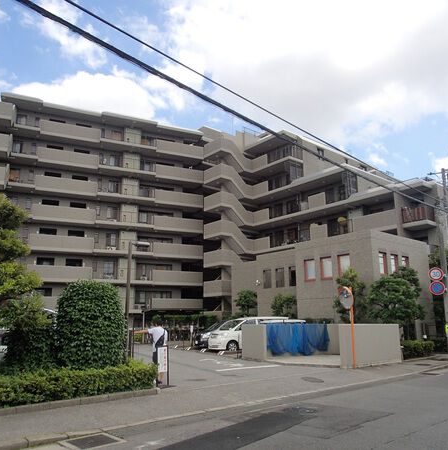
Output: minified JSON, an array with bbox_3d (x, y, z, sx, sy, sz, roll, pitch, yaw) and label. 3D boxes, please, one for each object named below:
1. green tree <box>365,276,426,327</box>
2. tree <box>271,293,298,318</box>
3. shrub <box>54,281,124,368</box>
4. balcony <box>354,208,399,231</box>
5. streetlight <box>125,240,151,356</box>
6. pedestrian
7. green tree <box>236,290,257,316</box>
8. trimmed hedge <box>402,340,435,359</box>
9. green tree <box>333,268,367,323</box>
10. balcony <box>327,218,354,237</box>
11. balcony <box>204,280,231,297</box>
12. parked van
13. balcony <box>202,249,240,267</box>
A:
[{"bbox_3d":[8.887,4.652,22.414,2.900,3.900,2.800,-5,-13,21],"label":"green tree"},{"bbox_3d":[4.263,6.592,30.286,2.000,3.600,1.900,-2,-13,8],"label":"tree"},{"bbox_3d":[-3.406,2.791,11.063,1.620,2.700,1.500,5,-14,-24],"label":"shrub"},{"bbox_3d":[11.989,-0.247,33.471,1.300,1.250,3.393,10,-16,-40],"label":"balcony"},{"bbox_3d":[-2.744,2.629,14.046,0.760,4.298,0.250,3,-13,-15],"label":"streetlight"},{"bbox_3d":[-1.985,3.524,12.023,0.850,1.690,0.500,4,-13,-19],"label":"pedestrian"},{"bbox_3d":[1.812,7.494,36.234,1.950,4.334,1.950,0,-12,0],"label":"green tree"},{"bbox_3d":[8.956,5.896,20.765,3.454,0.750,0.900,12,-17,-43],"label":"trimmed hedge"},{"bbox_3d":[7.028,4.740,24.138,1.900,4.500,1.900,-4,-13,15],"label":"green tree"},{"bbox_3d":[9.833,0.381,35.537,1.300,1.150,2.372,10,-16,-40],"label":"balcony"},{"bbox_3d":[-0.617,6.178,41.604,1.187,1.400,2.542,10,-16,-40],"label":"balcony"},{"bbox_3d":[1.598,6.343,25.405,4.700,1.900,1.820,6,-14,-26],"label":"parked van"},{"bbox_3d":[-0.353,3.359,43.299,2.200,1.600,2.800,9,-16,-37],"label":"balcony"}]

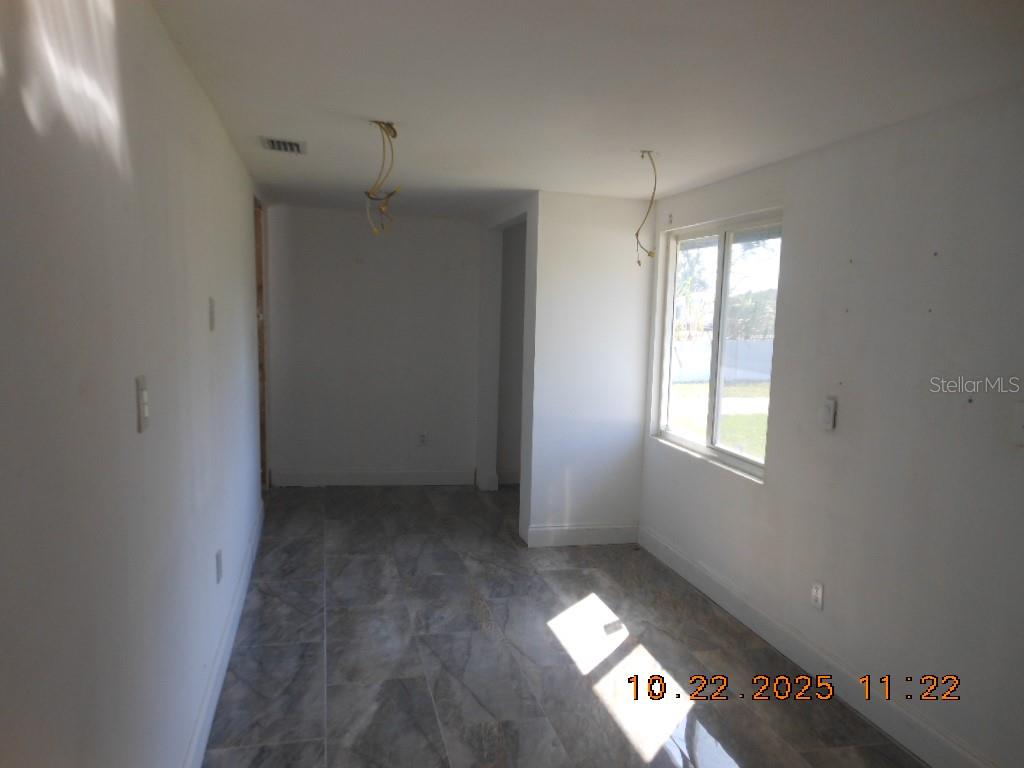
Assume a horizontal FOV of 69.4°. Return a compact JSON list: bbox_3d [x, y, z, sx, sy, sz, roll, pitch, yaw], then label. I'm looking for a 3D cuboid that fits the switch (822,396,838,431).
[{"bbox_3d":[1.414,0.139,3.303,0.015,0.135,0.085,0,6,-14],"label":"switch"}]

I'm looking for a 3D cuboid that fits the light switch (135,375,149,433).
[{"bbox_3d":[-0.808,0.044,1.619,0.012,0.122,0.075,0,6,-14],"label":"light switch"}]

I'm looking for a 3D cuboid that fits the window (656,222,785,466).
[{"bbox_3d":[1.206,-0.256,4.395,0.090,1.360,1.310,0,6,-14],"label":"window"}]

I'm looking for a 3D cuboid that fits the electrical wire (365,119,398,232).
[{"bbox_3d":[-0.546,-0.859,3.102,0.140,0.455,0.120,0,6,-14],"label":"electrical wire"}]

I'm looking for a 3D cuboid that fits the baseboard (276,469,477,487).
[{"bbox_3d":[-1.231,0.850,6.668,1.820,0.148,0.018,0,6,-14],"label":"baseboard"}]

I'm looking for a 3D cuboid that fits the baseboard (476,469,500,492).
[{"bbox_3d":[-0.218,0.884,6.636,0.200,0.145,0.020,0,6,-14],"label":"baseboard"}]

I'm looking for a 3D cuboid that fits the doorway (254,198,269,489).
[{"bbox_3d":[-2.027,-0.192,5.861,0.130,2.350,0.820,0,6,-14],"label":"doorway"}]

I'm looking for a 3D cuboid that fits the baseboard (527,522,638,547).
[{"bbox_3d":[0.515,1.067,5.173,0.831,0.142,0.018,0,6,-14],"label":"baseboard"}]

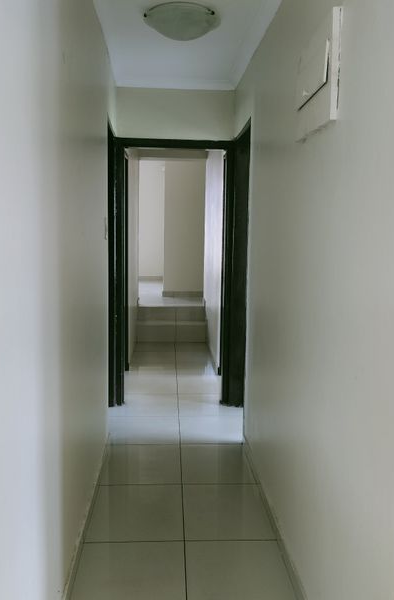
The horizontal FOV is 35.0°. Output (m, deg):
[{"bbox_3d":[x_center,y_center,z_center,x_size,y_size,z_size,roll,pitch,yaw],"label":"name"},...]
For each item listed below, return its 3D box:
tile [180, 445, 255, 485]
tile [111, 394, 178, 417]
[{"bbox_3d":[0.115,0.950,3.625,0.420,0.015,0.615,0,6,-2],"label":"tile"},{"bbox_3d":[-0.397,0.816,4.827,0.500,0.015,0.615,0,6,-2],"label":"tile"}]

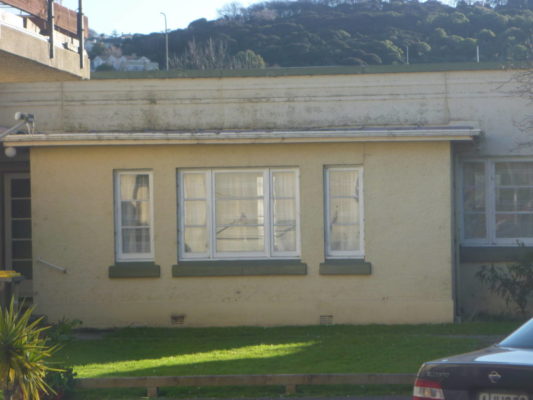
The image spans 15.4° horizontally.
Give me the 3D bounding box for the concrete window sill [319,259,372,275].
[{"bbox_3d":[1.321,1.127,32.653,0.860,0.240,0.220,-1,2,10],"label":"concrete window sill"}]

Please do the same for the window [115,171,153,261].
[{"bbox_3d":[-2.230,0.259,33.322,0.679,1.561,0.120,-1,2,10],"label":"window"}]

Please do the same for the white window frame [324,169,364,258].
[{"bbox_3d":[1.296,0.198,32.700,0.672,1.558,0.120,-1,2,10],"label":"white window frame"}]

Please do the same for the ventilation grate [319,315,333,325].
[{"bbox_3d":[1.002,1.985,32.704,0.214,0.138,0.050,-1,2,10],"label":"ventilation grate"}]

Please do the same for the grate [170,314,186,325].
[{"bbox_3d":[-1.485,2.012,33.143,0.231,0.155,0.050,-1,2,10],"label":"grate"}]

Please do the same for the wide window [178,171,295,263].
[{"bbox_3d":[-0.452,0.226,33.008,2.096,1.558,0.120,-1,2,10],"label":"wide window"}]

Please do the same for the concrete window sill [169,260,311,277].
[{"bbox_3d":[-0.439,1.158,32.963,2.289,0.243,0.220,-1,2,10],"label":"concrete window sill"}]

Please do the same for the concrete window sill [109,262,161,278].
[{"bbox_3d":[-2.216,1.199,33.277,0.885,0.247,0.220,-1,2,10],"label":"concrete window sill"}]

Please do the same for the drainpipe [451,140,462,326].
[{"bbox_3d":[3.205,0.567,32.863,0.092,2.953,0.090,-1,2,10],"label":"drainpipe"}]

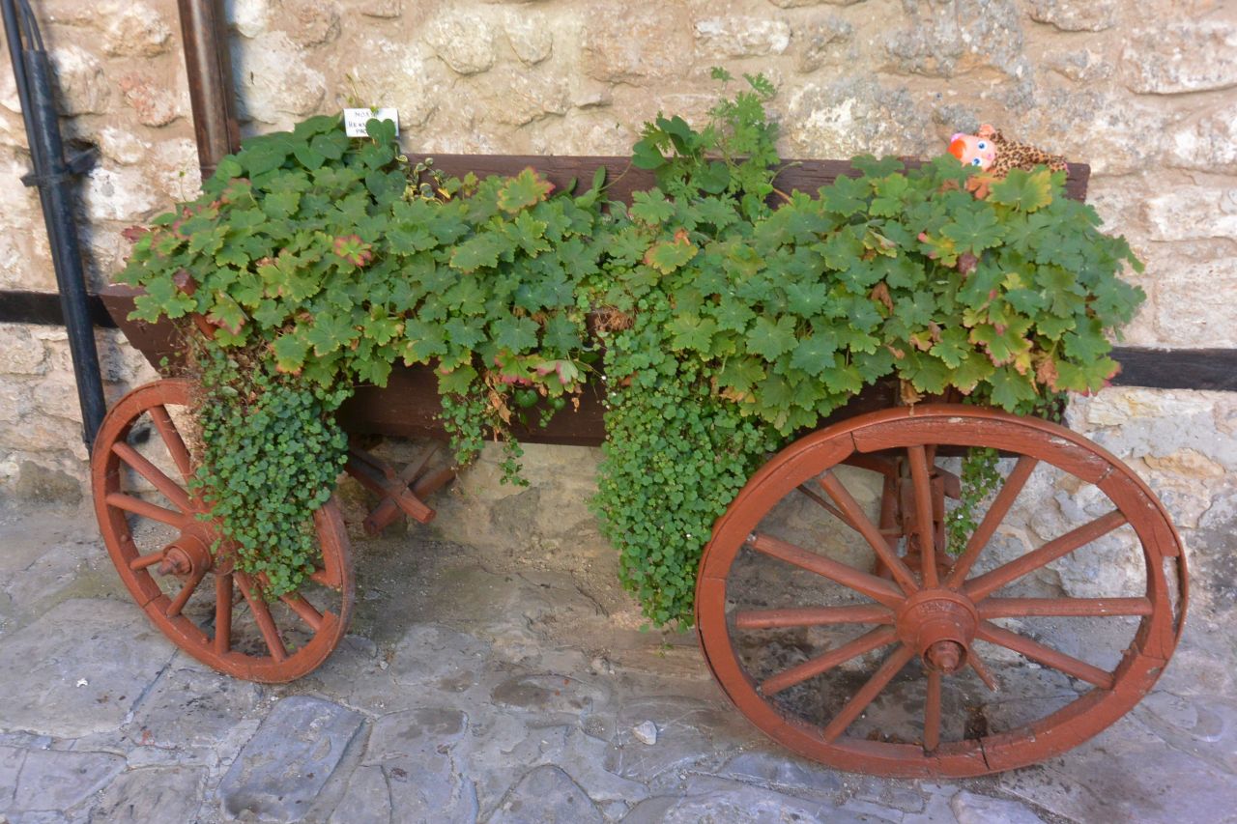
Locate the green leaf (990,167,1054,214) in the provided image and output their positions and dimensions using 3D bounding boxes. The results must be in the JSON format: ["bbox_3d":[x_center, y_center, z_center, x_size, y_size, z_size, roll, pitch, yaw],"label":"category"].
[{"bbox_3d":[0.772,-0.425,1.780,0.115,0.082,0.028,4,-5,9],"label":"green leaf"}]

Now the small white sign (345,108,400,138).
[{"bbox_3d":[-0.555,-0.648,2.080,0.123,0.060,0.004,3,20,7],"label":"small white sign"}]

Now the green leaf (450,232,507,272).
[{"bbox_3d":[-0.283,-0.324,1.880,0.113,0.028,0.091,5,61,11],"label":"green leaf"}]

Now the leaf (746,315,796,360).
[{"bbox_3d":[0.277,-0.135,1.680,0.089,0.079,0.025,3,-9,7],"label":"leaf"}]

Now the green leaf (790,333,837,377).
[{"bbox_3d":[0.348,-0.102,1.660,0.083,0.078,0.025,2,-12,5],"label":"green leaf"}]

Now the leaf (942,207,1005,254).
[{"bbox_3d":[0.650,-0.333,1.700,0.109,0.087,0.028,2,-19,5],"label":"leaf"}]

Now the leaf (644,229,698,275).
[{"bbox_3d":[0.104,-0.307,1.830,0.106,0.028,0.084,2,55,5],"label":"leaf"}]

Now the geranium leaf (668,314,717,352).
[{"bbox_3d":[0.137,-0.147,1.720,0.093,0.071,0.025,2,-19,5],"label":"geranium leaf"}]

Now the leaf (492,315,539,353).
[{"bbox_3d":[-0.197,-0.150,1.780,0.092,0.070,0.025,3,-19,7],"label":"leaf"}]

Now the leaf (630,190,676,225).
[{"bbox_3d":[0.074,-0.442,2.000,0.095,0.076,0.025,3,-17,7],"label":"leaf"}]

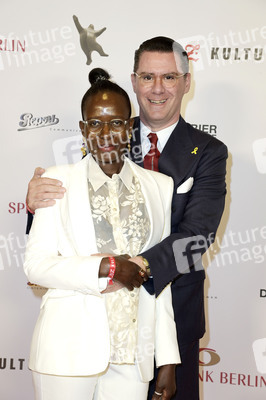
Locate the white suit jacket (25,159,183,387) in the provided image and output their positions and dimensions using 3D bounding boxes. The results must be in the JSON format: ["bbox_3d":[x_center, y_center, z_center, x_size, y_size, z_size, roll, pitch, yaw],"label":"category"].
[{"bbox_3d":[-0.094,0.208,2.220,0.470,0.700,0.310,-1,5,-10],"label":"white suit jacket"}]

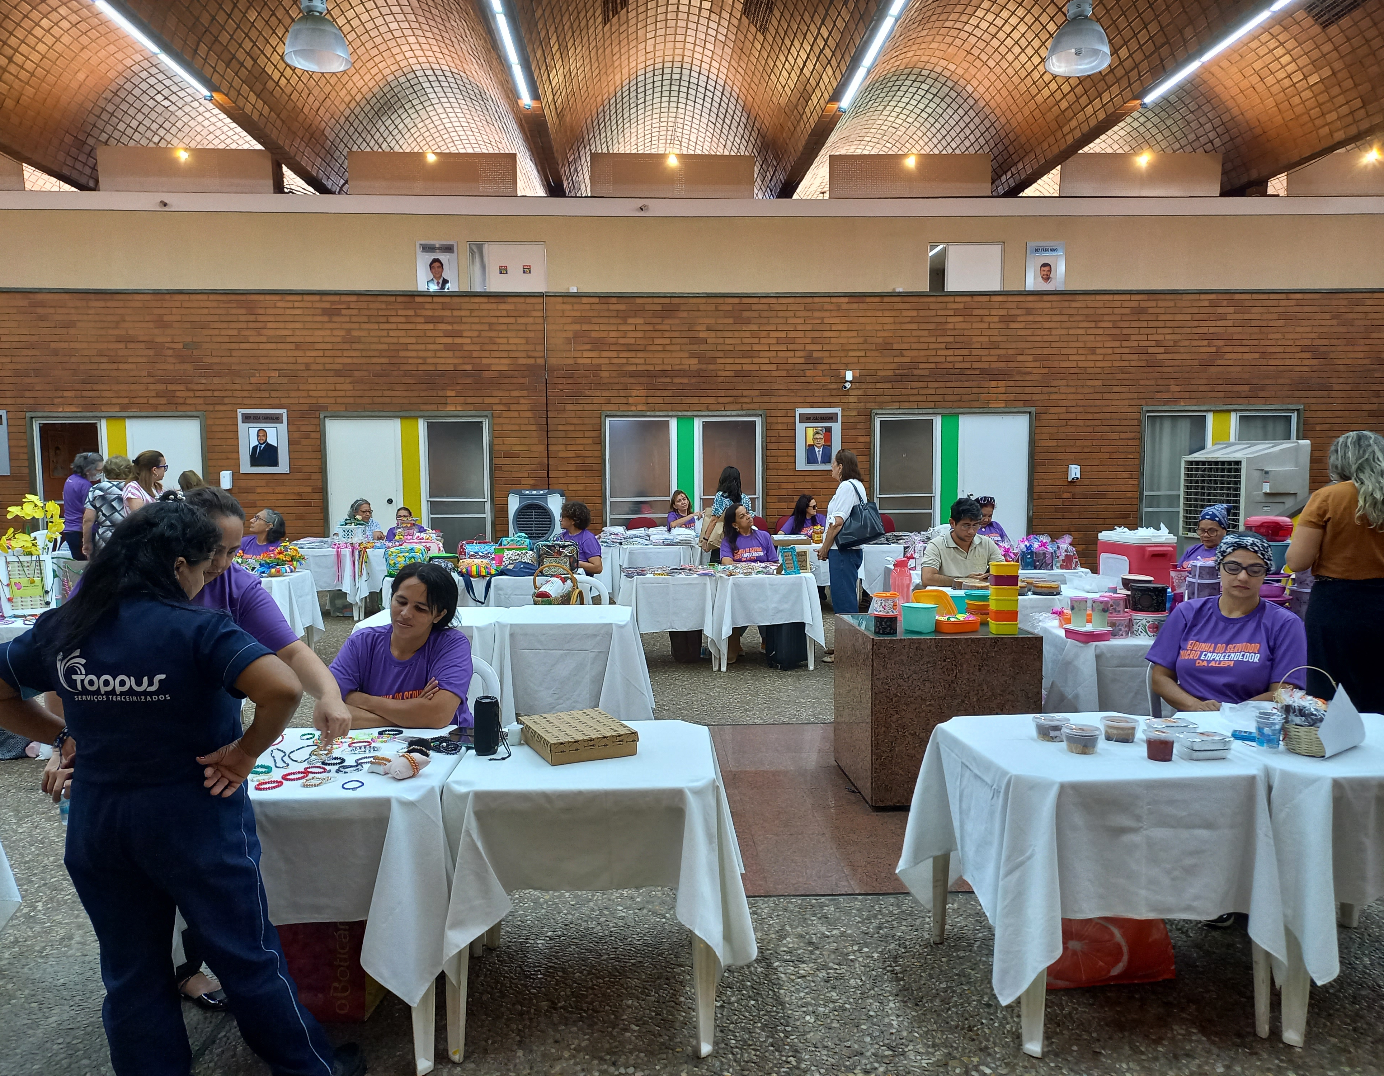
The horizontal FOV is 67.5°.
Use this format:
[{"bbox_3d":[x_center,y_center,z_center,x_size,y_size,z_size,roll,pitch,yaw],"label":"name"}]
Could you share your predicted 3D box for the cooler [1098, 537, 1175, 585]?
[{"bbox_3d":[2.833,0.167,6.605,0.272,0.346,0.401,-1,4,-14],"label":"cooler"}]

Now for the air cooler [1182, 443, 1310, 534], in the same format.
[{"bbox_3d":[5.883,-0.157,11.081,0.860,1.751,0.920,-2,4,-20],"label":"air cooler"}]

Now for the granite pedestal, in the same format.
[{"bbox_3d":[1.157,0.808,5.012,0.770,0.780,0.725,-1,4,-5],"label":"granite pedestal"}]

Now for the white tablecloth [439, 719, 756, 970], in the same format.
[{"bbox_3d":[-0.255,0.846,2.930,0.810,0.495,0.820,-1,5,-1],"label":"white tablecloth"}]

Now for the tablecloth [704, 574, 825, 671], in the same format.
[{"bbox_3d":[0.566,0.618,8.078,0.840,0.700,0.800,-1,4,-1],"label":"tablecloth"}]

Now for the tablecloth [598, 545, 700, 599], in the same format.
[{"bbox_3d":[-0.360,0.333,9.820,0.870,0.555,0.840,-1,5,-3],"label":"tablecloth"}]

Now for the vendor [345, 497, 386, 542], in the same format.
[{"bbox_3d":[-3.680,0.172,11.535,0.500,1.220,0.720,-1,4,-9],"label":"vendor"}]

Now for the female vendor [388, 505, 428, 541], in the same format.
[{"bbox_3d":[-3.067,0.204,11.267,0.480,1.130,0.750,-1,4,-8],"label":"female vendor"}]

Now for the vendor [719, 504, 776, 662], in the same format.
[{"bbox_3d":[0.468,0.338,8.497,0.480,1.218,0.820,-1,4,-9],"label":"vendor"}]

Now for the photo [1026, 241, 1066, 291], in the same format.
[{"bbox_3d":[4.875,-3.707,14.287,0.550,0.740,0.040,-1,4,-3],"label":"photo"}]

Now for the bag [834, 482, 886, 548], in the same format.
[{"bbox_3d":[1.291,-0.168,7.955,0.370,0.460,0.170,-11,5,-2],"label":"bag"}]

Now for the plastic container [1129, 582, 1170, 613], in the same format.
[{"bbox_3d":[2.186,0.290,4.958,0.190,0.130,0.145,1,4,20],"label":"plastic container"}]

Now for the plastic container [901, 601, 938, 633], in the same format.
[{"bbox_3d":[1.038,0.361,4.715,0.130,0.120,0.120,3,6,35],"label":"plastic container"}]

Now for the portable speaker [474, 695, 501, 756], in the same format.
[{"bbox_3d":[-0.584,0.533,2.946,0.072,0.155,0.072,0,4,0],"label":"portable speaker"}]

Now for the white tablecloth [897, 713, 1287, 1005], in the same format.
[{"bbox_3d":[1.110,0.857,2.975,0.820,0.545,0.820,-1,5,-7],"label":"white tablecloth"}]

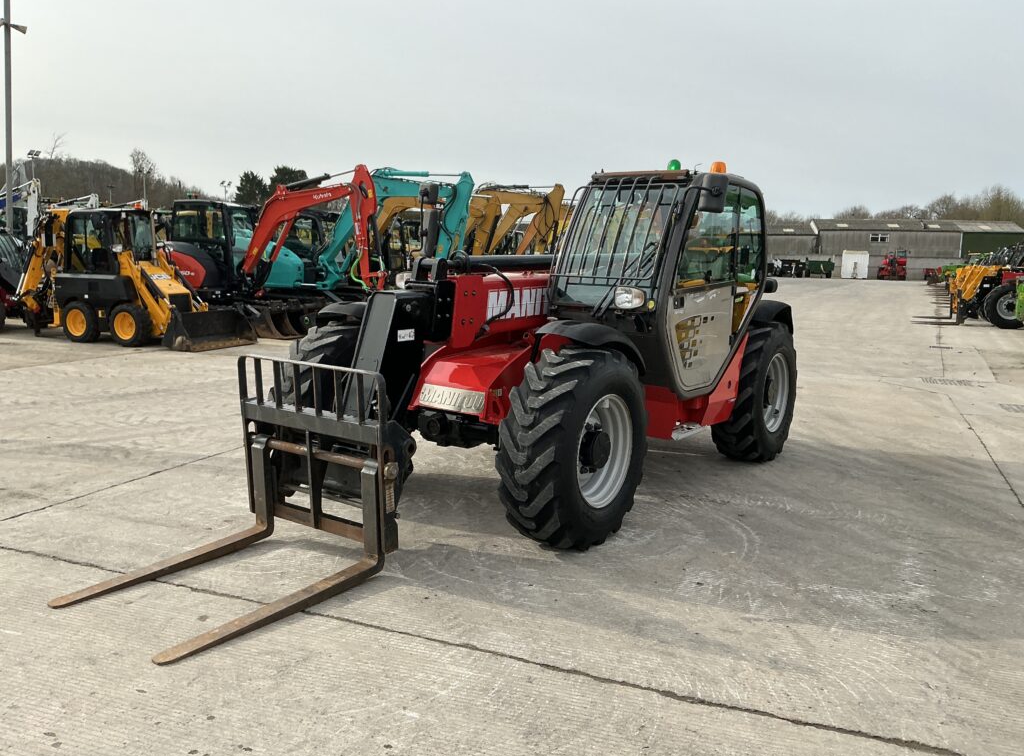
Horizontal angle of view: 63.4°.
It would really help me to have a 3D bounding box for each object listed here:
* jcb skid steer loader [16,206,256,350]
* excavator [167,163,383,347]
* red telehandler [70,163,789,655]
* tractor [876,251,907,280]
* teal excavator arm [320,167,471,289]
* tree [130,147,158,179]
[{"bbox_3d":[-6.901,-1.846,14.879,4.380,2.380,1.640,5,9,22],"label":"jcb skid steer loader"},{"bbox_3d":[-4.736,-2.350,15.632,5.700,3.150,1.960,6,9,28],"label":"excavator"},{"bbox_3d":[0.002,-0.407,5.821,2.340,2.420,6.070,7,10,36],"label":"red telehandler"},{"bbox_3d":[31.639,-9.372,69.000,2.300,2.400,4.600,5,9,24],"label":"tractor"},{"bbox_3d":[-2.546,-3.203,18.000,3.815,2.614,0.500,5,9,23],"label":"teal excavator arm"},{"bbox_3d":[-55.611,-30.409,125.000,4.800,8.500,4.800,-2,9,-23],"label":"tree"}]

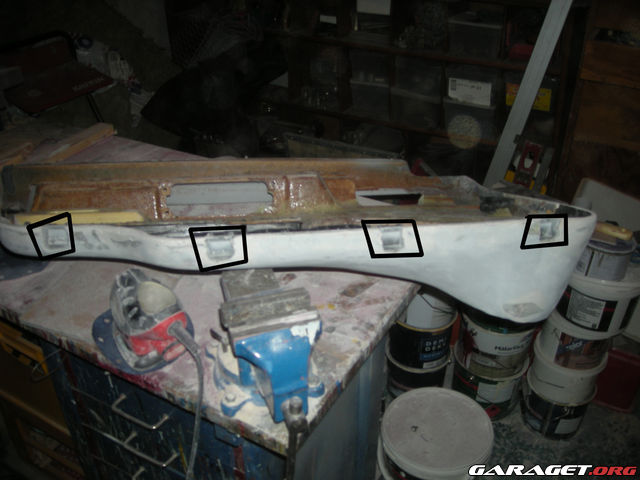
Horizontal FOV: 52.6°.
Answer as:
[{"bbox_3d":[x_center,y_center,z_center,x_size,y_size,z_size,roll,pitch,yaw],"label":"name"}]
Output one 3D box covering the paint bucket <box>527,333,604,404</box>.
[{"bbox_3d":[0.717,0.372,1.891,0.202,0.139,0.202,-1,33,1],"label":"paint bucket"}]

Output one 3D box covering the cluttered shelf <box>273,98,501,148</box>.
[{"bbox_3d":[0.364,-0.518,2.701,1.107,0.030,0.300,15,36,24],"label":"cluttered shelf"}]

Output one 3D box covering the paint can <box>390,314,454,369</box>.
[{"bbox_3d":[0.315,0.276,1.995,0.200,0.160,0.200,-1,33,1],"label":"paint can"}]

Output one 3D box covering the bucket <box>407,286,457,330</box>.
[{"bbox_3d":[0.316,0.149,1.914,0.185,0.150,0.185,-1,33,1],"label":"bucket"}]

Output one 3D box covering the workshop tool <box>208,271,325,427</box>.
[{"bbox_3d":[-0.075,0.150,0.931,0.150,0.165,0.215,-9,33,-12],"label":"workshop tool"}]

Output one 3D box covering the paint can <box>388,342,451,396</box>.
[{"bbox_3d":[0.313,0.410,2.074,0.200,0.157,0.200,-1,33,1],"label":"paint can"}]

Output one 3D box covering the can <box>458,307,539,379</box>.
[{"bbox_3d":[0.532,0.278,1.943,0.222,0.176,0.222,-1,33,1],"label":"can"}]

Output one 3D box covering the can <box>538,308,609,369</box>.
[{"bbox_3d":[0.718,0.259,1.818,0.200,0.139,0.200,-1,33,1],"label":"can"}]

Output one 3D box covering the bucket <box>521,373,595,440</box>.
[{"bbox_3d":[0.724,0.480,1.970,0.200,0.138,0.200,-1,33,1],"label":"bucket"}]

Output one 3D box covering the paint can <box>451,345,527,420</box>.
[{"bbox_3d":[0.529,0.422,2.033,0.222,0.172,0.222,-1,33,1],"label":"paint can"}]

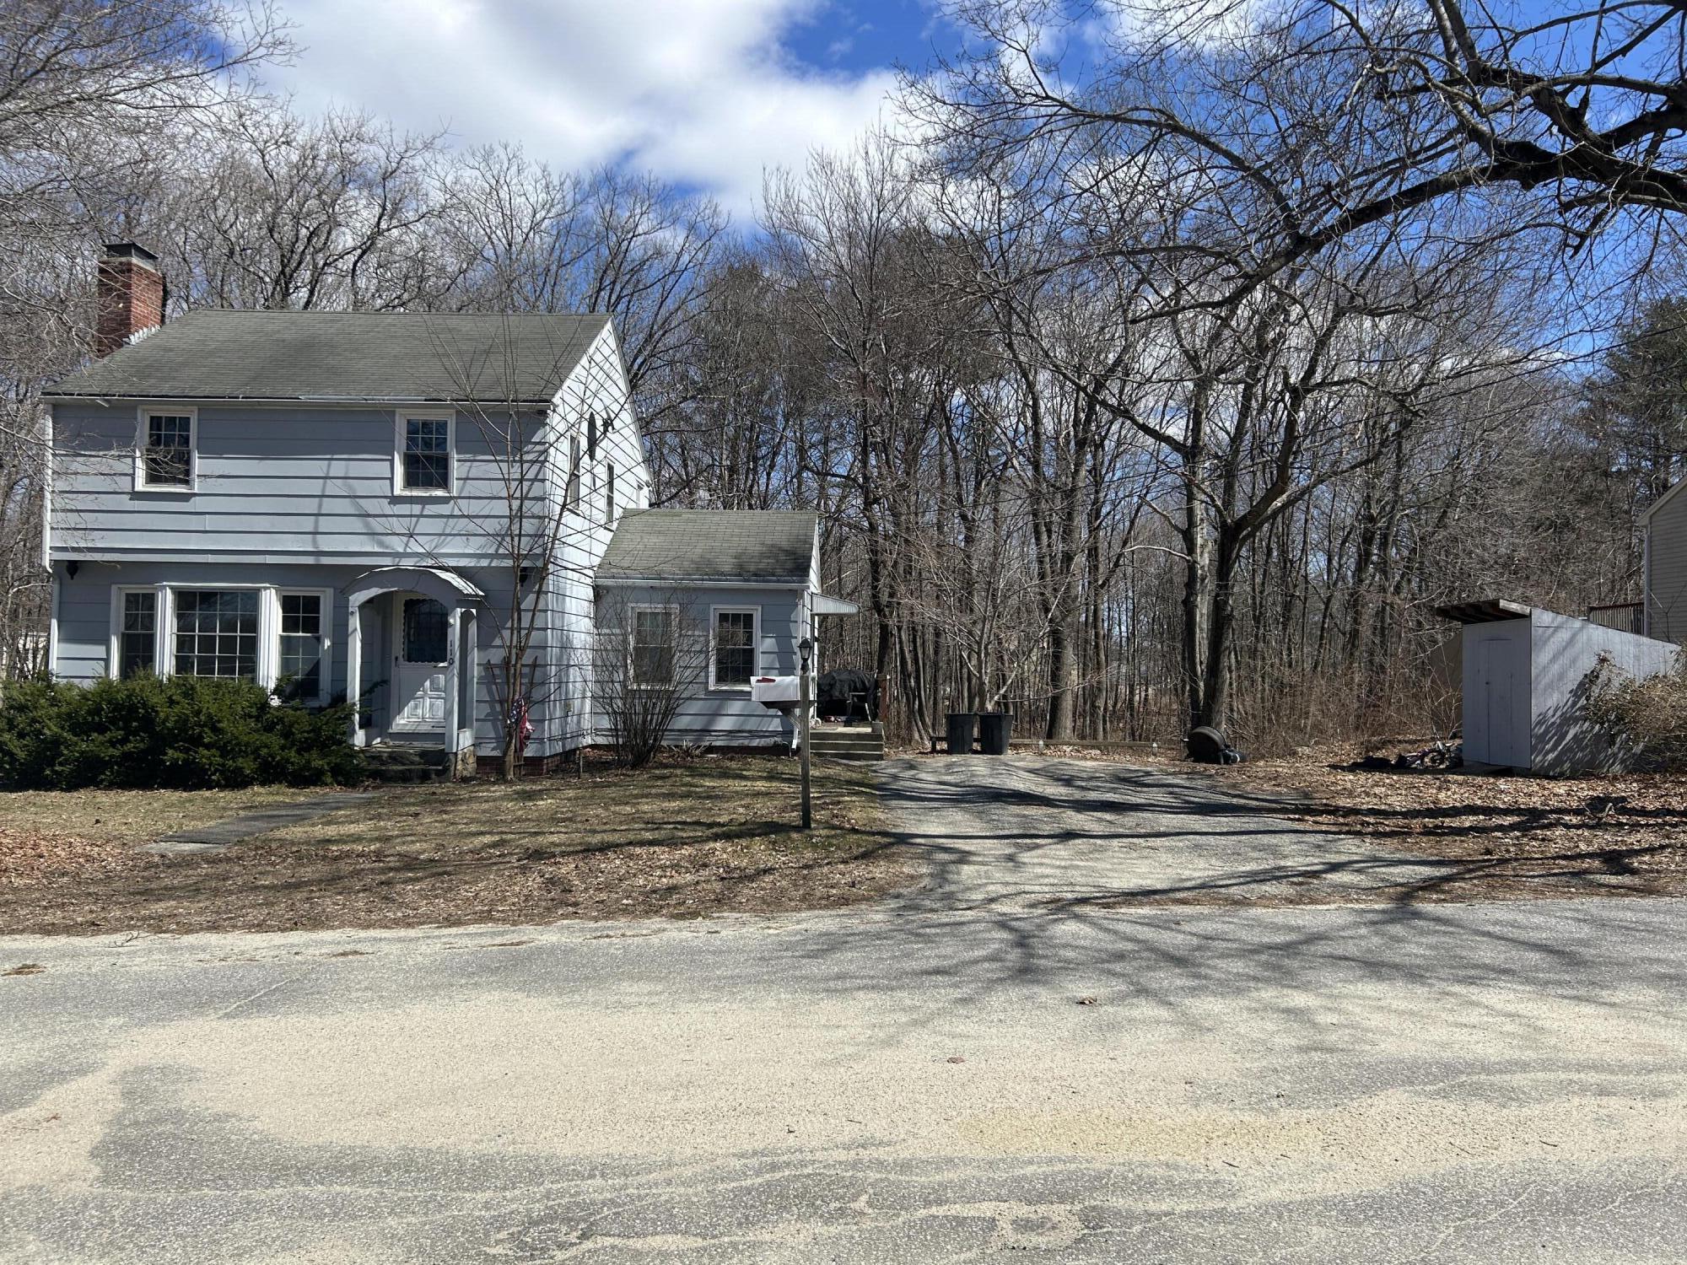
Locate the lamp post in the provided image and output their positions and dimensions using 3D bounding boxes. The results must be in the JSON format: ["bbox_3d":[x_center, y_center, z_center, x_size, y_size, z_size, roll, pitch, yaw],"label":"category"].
[{"bbox_3d":[-0.351,0.950,12.093,0.130,1.860,0.130,1,-1,2],"label":"lamp post"}]

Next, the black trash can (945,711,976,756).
[{"bbox_3d":[2.225,1.908,24.108,0.550,0.785,0.600,1,-1,2],"label":"black trash can"}]

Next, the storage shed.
[{"bbox_3d":[12.238,0.921,21.868,2.960,2.830,2.440,1,-1,2],"label":"storage shed"}]

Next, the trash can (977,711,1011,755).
[{"bbox_3d":[2.855,1.906,24.091,0.590,0.784,0.600,1,-1,2],"label":"trash can"}]

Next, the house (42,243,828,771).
[{"bbox_3d":[-6.100,-1.992,22.304,11.250,8.250,8.850,1,-1,2],"label":"house"}]

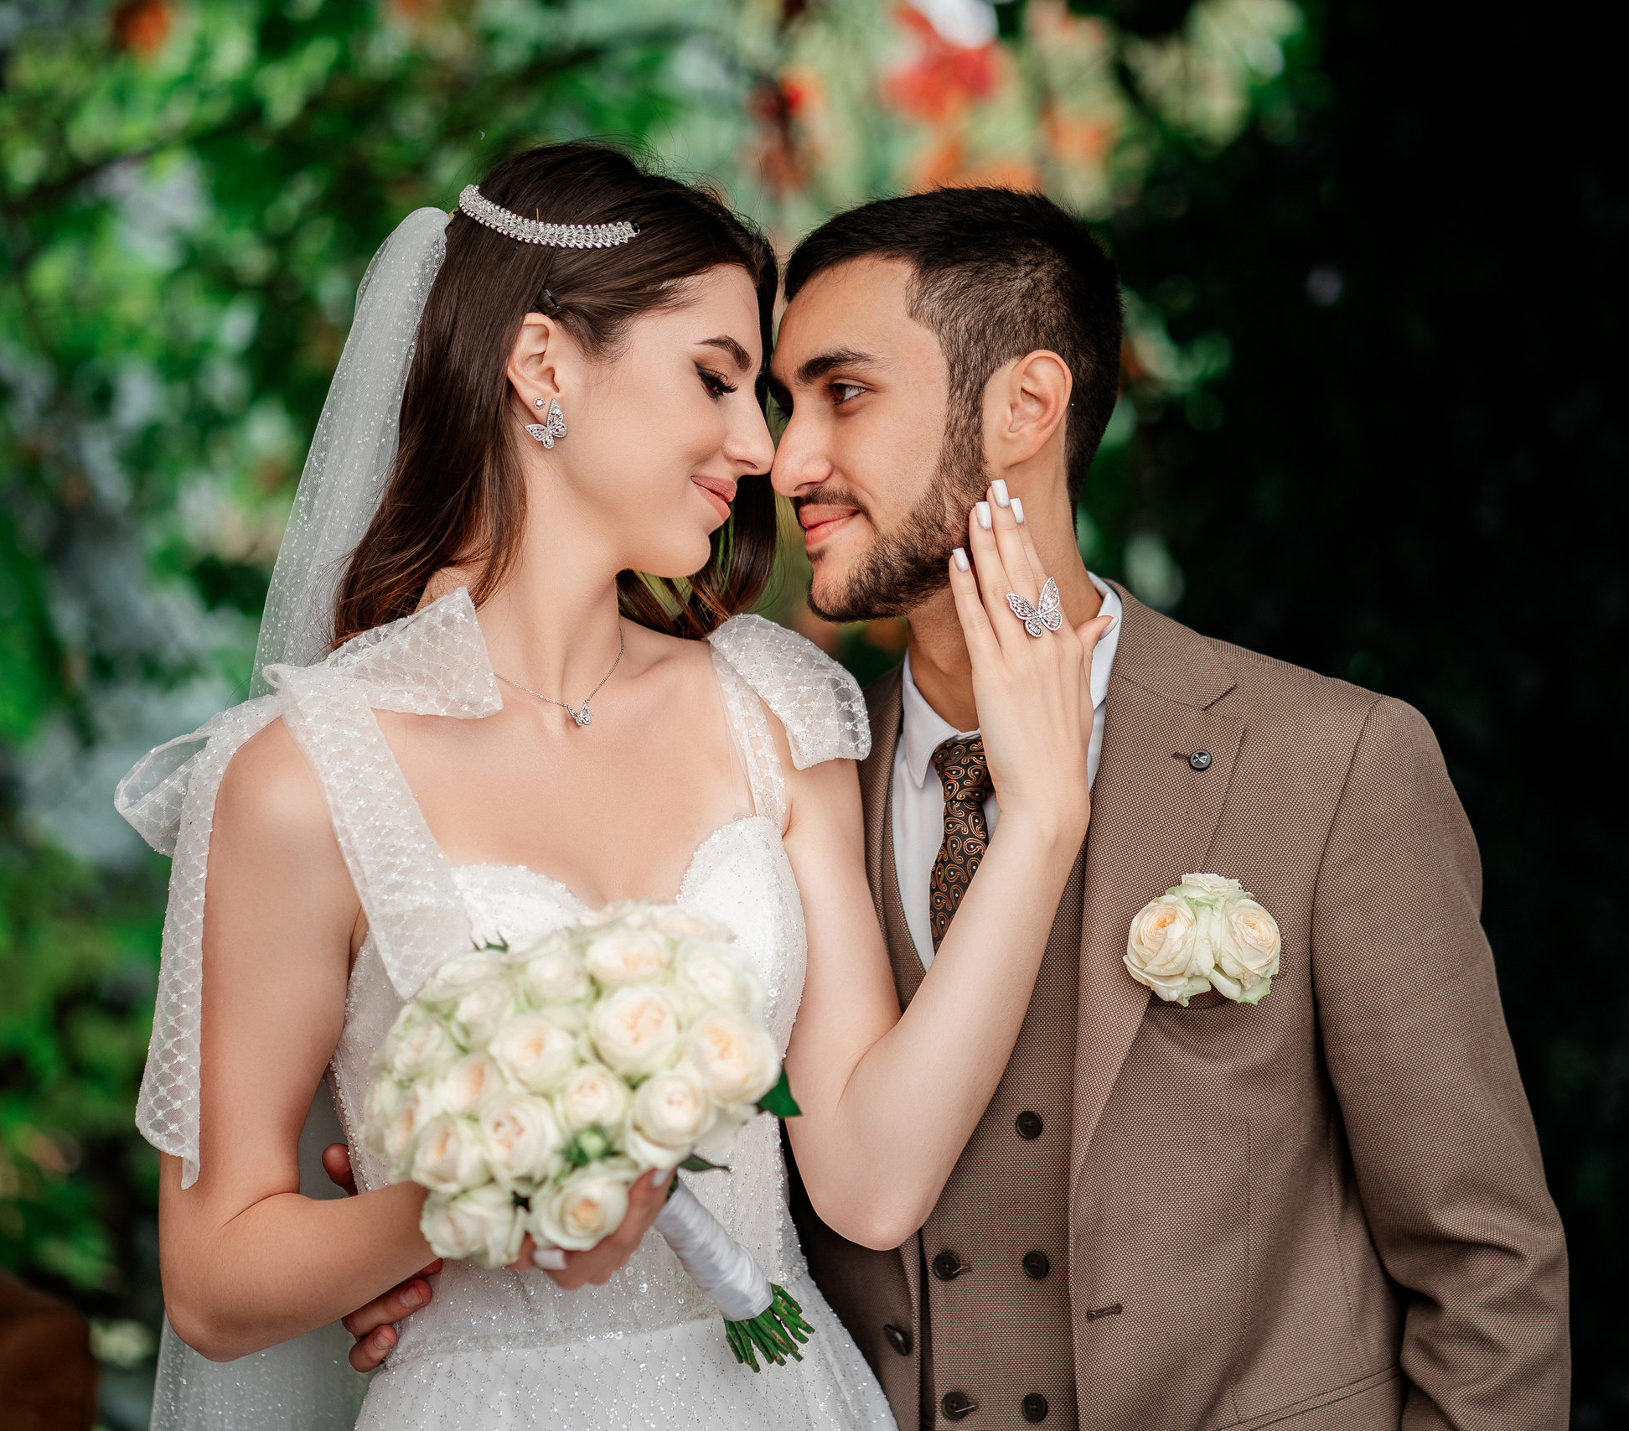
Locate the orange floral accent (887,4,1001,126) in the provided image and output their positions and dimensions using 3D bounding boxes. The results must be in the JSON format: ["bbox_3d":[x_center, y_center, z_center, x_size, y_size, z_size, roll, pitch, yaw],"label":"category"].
[{"bbox_3d":[0.130,-0.667,5.200,0.120,0.125,0.100,0,0,0],"label":"orange floral accent"}]

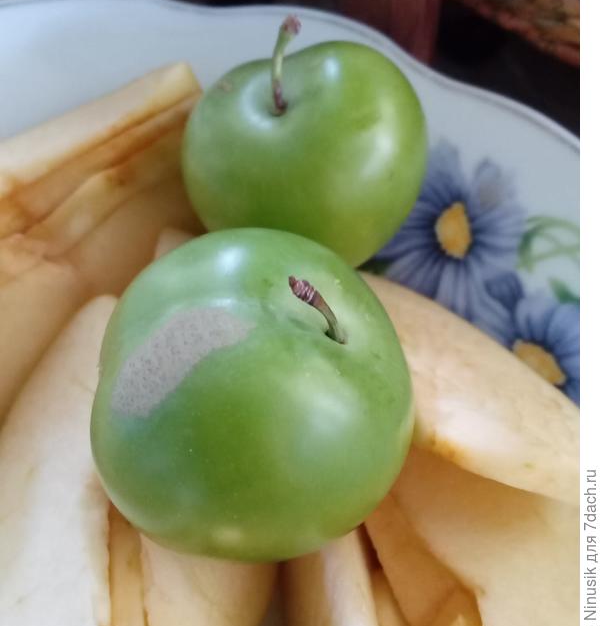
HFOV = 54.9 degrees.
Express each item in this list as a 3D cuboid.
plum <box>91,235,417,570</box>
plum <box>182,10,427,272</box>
[{"bbox_3d":[-0.005,0.010,0.084,0.047,0.048,0.047,11,58,-18],"label":"plum"},{"bbox_3d":[0.000,-0.032,0.112,0.046,0.049,0.046,-4,67,9],"label":"plum"}]

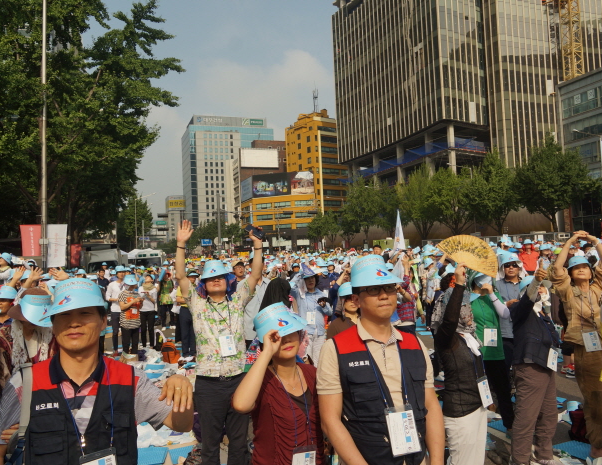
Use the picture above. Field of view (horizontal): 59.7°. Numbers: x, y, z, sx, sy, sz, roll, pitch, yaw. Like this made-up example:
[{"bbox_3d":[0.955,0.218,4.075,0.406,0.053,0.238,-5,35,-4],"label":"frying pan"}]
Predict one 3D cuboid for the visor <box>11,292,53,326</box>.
[{"bbox_3d":[-1.387,0.412,2.750,0.185,0.145,0.190,7,2,25],"label":"visor"}]

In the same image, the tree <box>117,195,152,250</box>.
[{"bbox_3d":[-22.225,0.499,70.000,5.200,10.500,5.200,-3,-2,0],"label":"tree"}]

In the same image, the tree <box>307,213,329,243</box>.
[{"bbox_3d":[3.507,1.013,110.179,5.200,10.400,5.200,-1,-3,-21],"label":"tree"}]

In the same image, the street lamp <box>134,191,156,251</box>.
[{"bbox_3d":[-19.571,0.307,66.000,2.500,10.300,0.350,-2,-3,-15],"label":"street lamp"}]

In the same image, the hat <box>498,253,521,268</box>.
[{"bbox_3d":[2.008,0.270,5.080,0.230,0.150,0.270,-3,-3,17],"label":"hat"}]

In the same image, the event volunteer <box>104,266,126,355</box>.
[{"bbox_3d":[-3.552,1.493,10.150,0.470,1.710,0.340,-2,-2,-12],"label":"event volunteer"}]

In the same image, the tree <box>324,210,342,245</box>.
[{"bbox_3d":[6.205,0.738,106.178,4.800,10.400,4.800,-1,-3,-21],"label":"tree"}]

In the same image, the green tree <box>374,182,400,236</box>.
[{"bbox_3d":[10.227,-1.069,62.000,4.200,10.000,4.200,-3,-2,0],"label":"green tree"}]

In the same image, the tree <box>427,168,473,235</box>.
[{"bbox_3d":[19.473,-2.377,69.217,6.500,12.100,6.500,-1,-3,-21],"label":"tree"}]

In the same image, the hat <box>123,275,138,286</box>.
[{"bbox_3d":[-3.226,0.911,9.950,0.250,0.150,0.260,-2,15,-14],"label":"hat"}]

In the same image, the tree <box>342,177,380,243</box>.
[{"bbox_3d":[7.845,-1.456,68.000,4.900,11.500,4.900,-3,-2,0],"label":"tree"}]

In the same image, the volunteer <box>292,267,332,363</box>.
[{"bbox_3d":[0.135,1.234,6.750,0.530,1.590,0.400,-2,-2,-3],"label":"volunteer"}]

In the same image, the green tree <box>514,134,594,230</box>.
[{"bbox_3d":[25.891,-3.692,54.234,8.200,12.800,8.200,-1,-3,-21],"label":"green tree"}]

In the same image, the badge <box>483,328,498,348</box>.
[{"bbox_3d":[1.716,0.951,4.750,0.120,0.165,0.012,-3,-2,7],"label":"badge"}]

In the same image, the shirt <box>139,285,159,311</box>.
[{"bbox_3d":[-3.170,1.372,10.900,0.450,0.580,0.270,-2,-3,-6],"label":"shirt"}]

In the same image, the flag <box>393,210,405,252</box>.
[{"bbox_3d":[2.616,0.013,14.000,0.420,1.250,0.250,-3,-3,6],"label":"flag"}]

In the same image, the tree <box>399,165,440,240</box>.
[{"bbox_3d":[12.324,-1.714,55.000,4.500,10.500,4.500,-3,-2,0],"label":"tree"}]

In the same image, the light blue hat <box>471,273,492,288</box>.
[{"bbox_3d":[1.635,0.430,4.750,0.180,0.125,0.200,-2,9,-18],"label":"light blue hat"}]

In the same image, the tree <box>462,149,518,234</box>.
[{"bbox_3d":[22.065,-3.348,62.242,7.000,13.100,7.000,-1,-3,-21],"label":"tree"}]

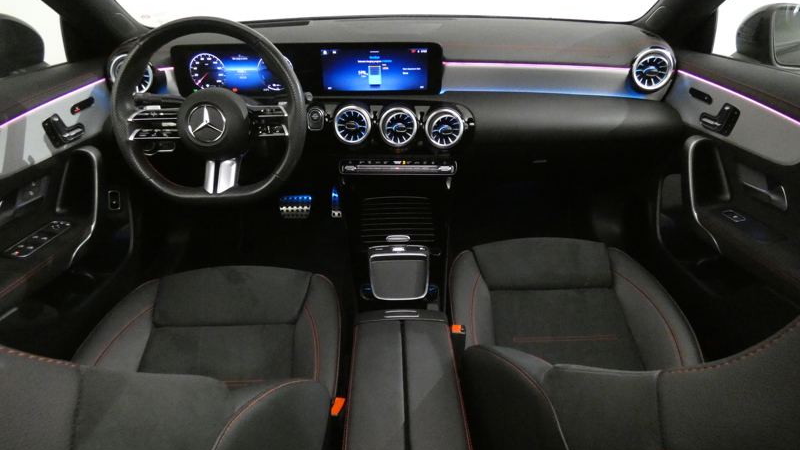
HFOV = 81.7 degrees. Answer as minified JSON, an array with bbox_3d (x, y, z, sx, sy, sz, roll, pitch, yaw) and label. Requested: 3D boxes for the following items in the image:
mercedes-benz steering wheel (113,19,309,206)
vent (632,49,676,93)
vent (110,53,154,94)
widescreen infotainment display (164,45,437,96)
[{"bbox_3d":[-0.363,-0.217,0.905,0.370,0.353,0.100,0,6,0],"label":"mercedes-benz steering wheel"},{"bbox_3d":[0.572,-0.354,1.054,0.093,0.094,0.055,2,26,4],"label":"vent"},{"bbox_3d":[-0.605,-0.345,1.049,0.093,0.094,0.055,-2,26,-4],"label":"vent"},{"bbox_3d":[-0.210,-0.361,1.079,0.614,0.116,0.028,-1,23,-1],"label":"widescreen infotainment display"}]

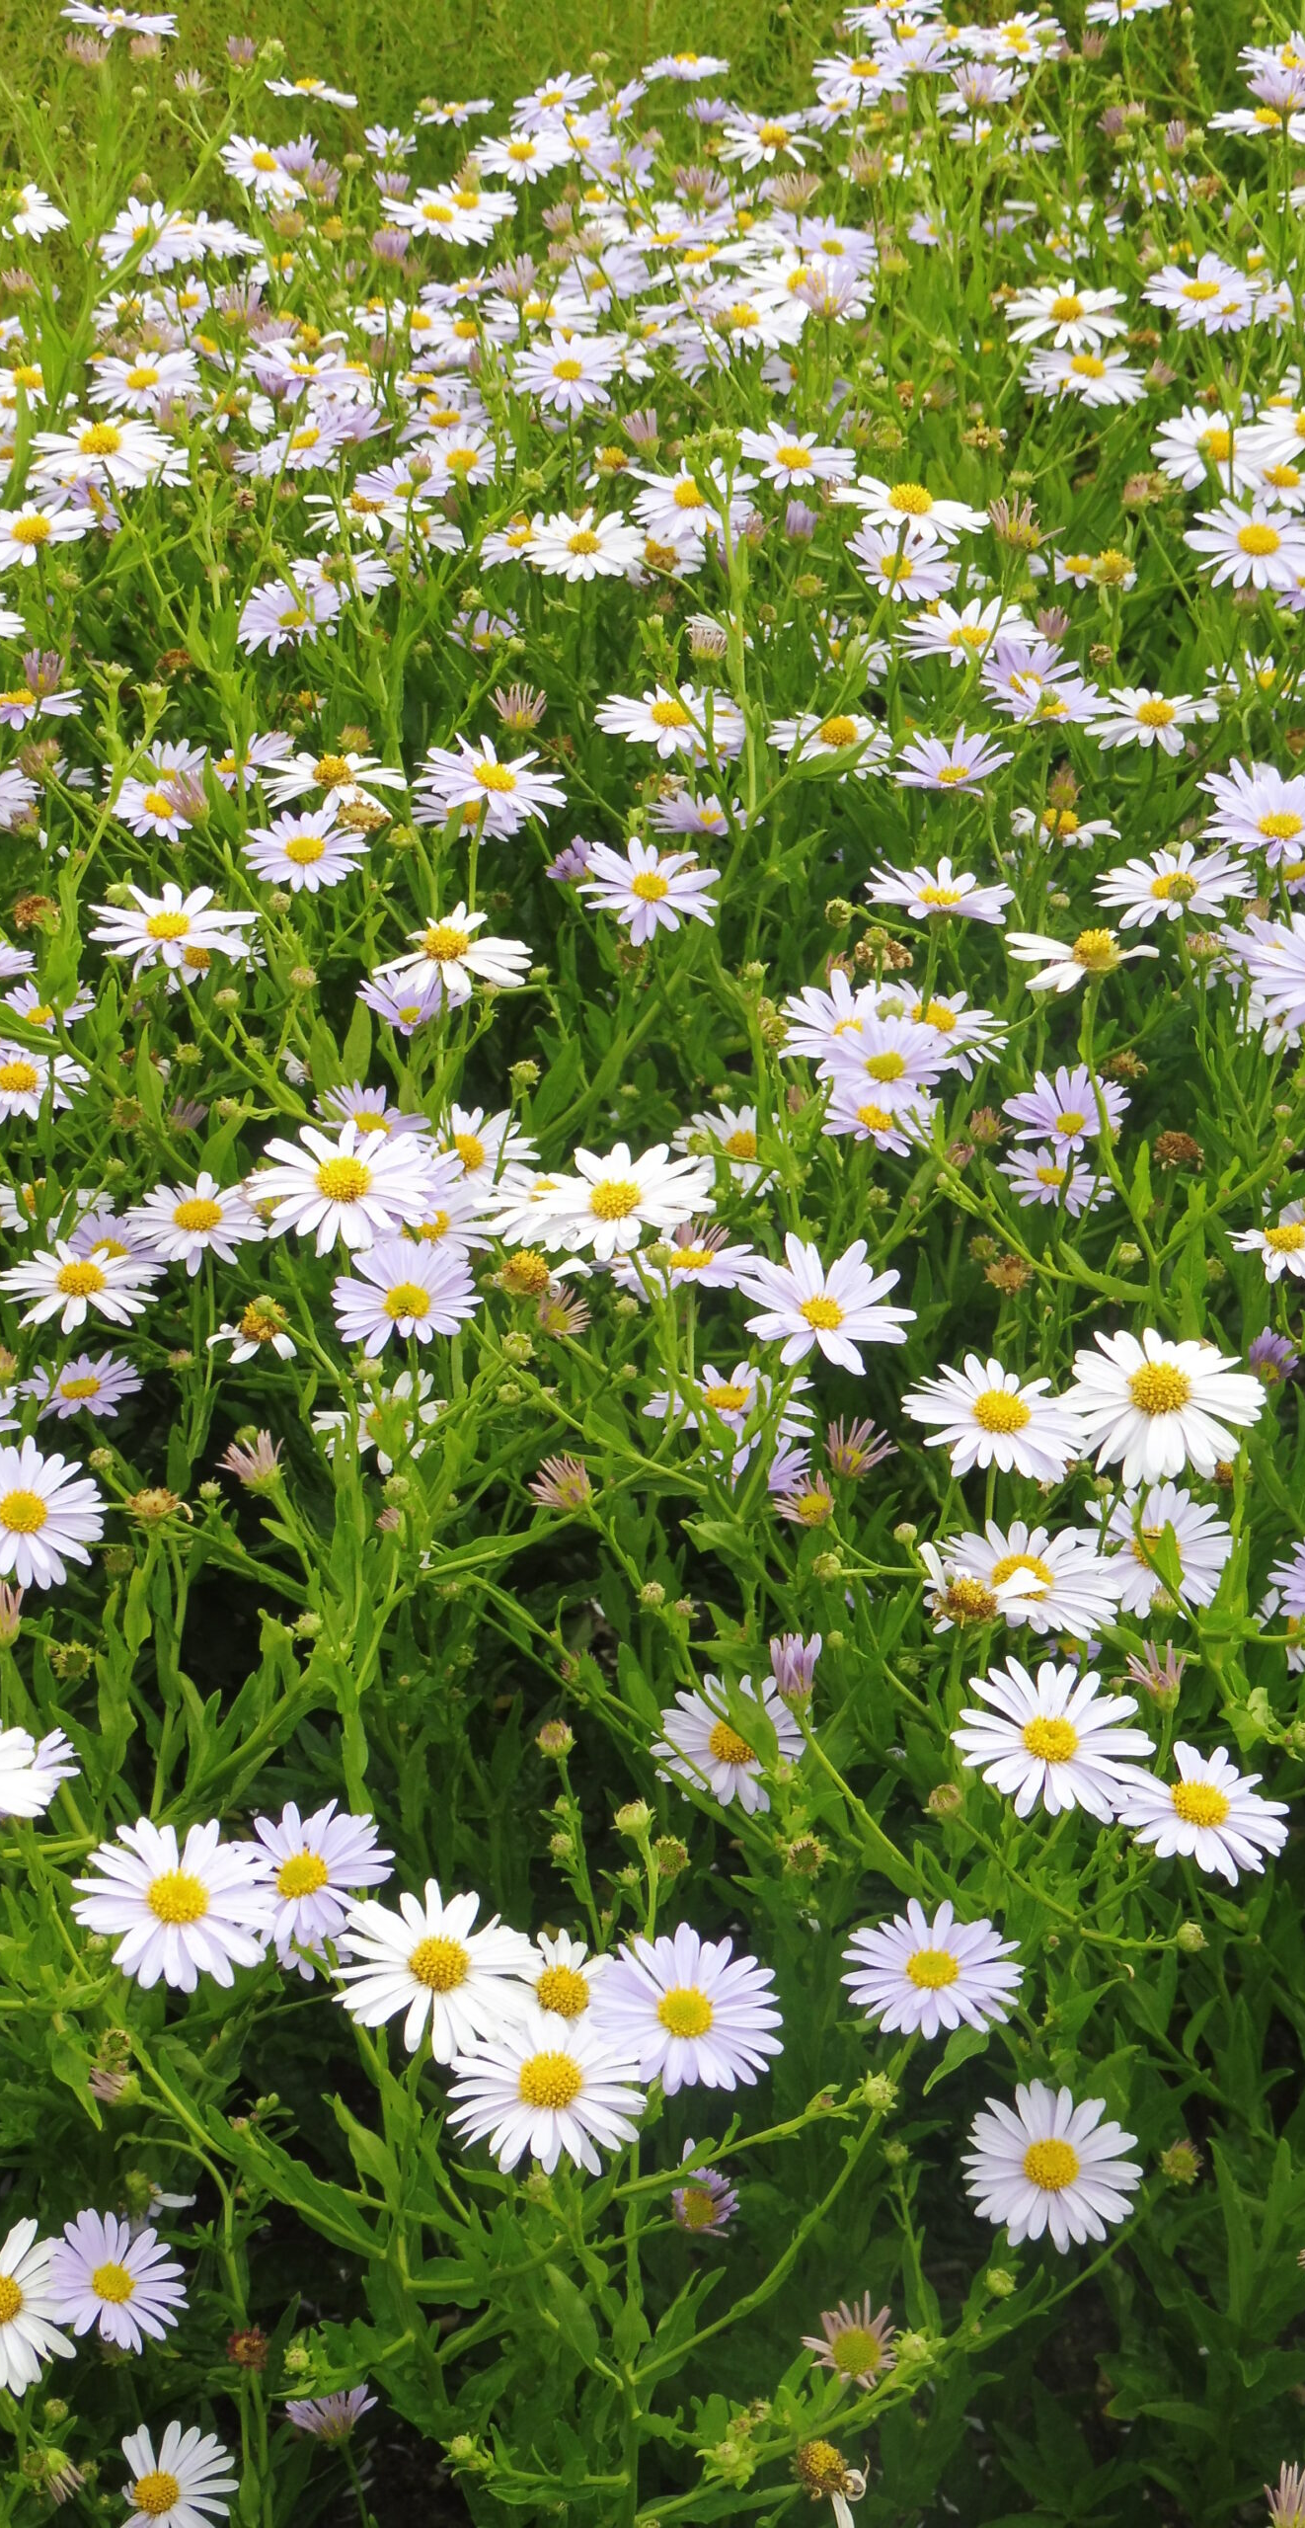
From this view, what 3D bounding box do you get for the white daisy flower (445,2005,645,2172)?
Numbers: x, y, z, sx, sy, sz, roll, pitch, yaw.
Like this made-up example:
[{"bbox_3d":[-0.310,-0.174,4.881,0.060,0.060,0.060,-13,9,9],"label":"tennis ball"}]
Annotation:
[{"bbox_3d":[-0.022,0.169,0.765,0.041,0.013,0.041,0,43,-2],"label":"white daisy flower"}]

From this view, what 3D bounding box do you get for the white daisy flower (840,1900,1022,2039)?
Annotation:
[{"bbox_3d":[0.060,0.154,0.810,0.040,0.011,0.040,0,39,4],"label":"white daisy flower"}]

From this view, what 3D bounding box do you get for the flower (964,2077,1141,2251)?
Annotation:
[{"bbox_3d":[0.089,0.200,0.825,0.039,0.011,0.039,0,56,6],"label":"flower"}]

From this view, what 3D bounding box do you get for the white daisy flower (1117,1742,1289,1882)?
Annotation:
[{"bbox_3d":[0.121,0.121,0.820,0.039,0.011,0.039,8,40,-7],"label":"white daisy flower"}]

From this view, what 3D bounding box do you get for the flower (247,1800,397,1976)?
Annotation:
[{"bbox_3d":[-0.075,0.135,0.825,0.036,0.011,0.036,-8,51,10],"label":"flower"}]

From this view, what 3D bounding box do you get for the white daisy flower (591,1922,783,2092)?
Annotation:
[{"bbox_3d":[0.007,0.156,0.785,0.041,0.013,0.041,0,51,1],"label":"white daisy flower"}]

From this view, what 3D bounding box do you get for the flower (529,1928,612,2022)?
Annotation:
[{"bbox_3d":[-0.020,0.158,0.815,0.032,0.010,0.032,0,44,-1],"label":"flower"}]

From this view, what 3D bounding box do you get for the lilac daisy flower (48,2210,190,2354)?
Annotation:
[{"bbox_3d":[-0.131,0.248,0.910,0.035,0.010,0.035,6,54,-7],"label":"lilac daisy flower"}]

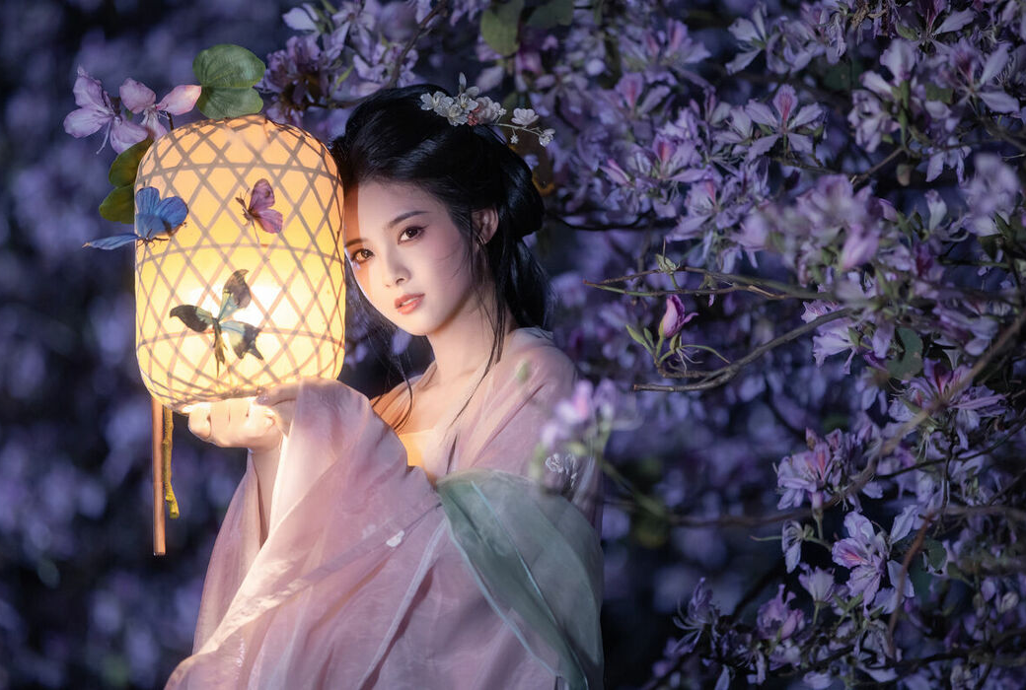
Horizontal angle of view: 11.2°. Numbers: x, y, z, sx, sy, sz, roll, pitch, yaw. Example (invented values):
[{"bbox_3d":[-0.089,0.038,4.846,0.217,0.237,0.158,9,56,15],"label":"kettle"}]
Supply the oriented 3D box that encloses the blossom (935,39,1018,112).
[{"bbox_3d":[0.493,-0.286,5.550,0.086,0.078,0.060,0,-2,6],"label":"blossom"}]

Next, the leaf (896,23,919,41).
[{"bbox_3d":[0.414,-0.329,5.500,0.018,0.029,0.015,-37,0,0],"label":"leaf"}]

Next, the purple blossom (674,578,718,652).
[{"bbox_3d":[0.195,0.290,5.600,0.039,0.080,0.050,0,0,30],"label":"purple blossom"}]

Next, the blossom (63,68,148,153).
[{"bbox_3d":[-0.422,-0.243,5.420,0.086,0.086,0.060,-1,-2,19],"label":"blossom"}]

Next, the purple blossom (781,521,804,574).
[{"bbox_3d":[0.289,0.209,5.420,0.026,0.053,0.038,0,0,-24],"label":"purple blossom"}]

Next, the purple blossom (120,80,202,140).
[{"bbox_3d":[-0.355,-0.237,5.260,0.083,0.060,0.050,0,0,0],"label":"purple blossom"}]

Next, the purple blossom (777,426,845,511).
[{"bbox_3d":[0.315,0.130,5.550,0.065,0.088,0.065,0,0,24],"label":"purple blossom"}]

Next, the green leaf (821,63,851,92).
[{"bbox_3d":[0.350,-0.289,5.650,0.037,0.032,0.020,0,0,0],"label":"green leaf"}]

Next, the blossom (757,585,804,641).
[{"bbox_3d":[0.284,0.284,5.550,0.049,0.059,0.050,0,-2,11],"label":"blossom"}]

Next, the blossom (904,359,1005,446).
[{"bbox_3d":[0.464,0.062,5.500,0.106,0.091,0.075,0,-2,0],"label":"blossom"}]

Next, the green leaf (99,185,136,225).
[{"bbox_3d":[-0.399,-0.142,5.300,0.043,0.039,0.025,0,0,11],"label":"green leaf"}]

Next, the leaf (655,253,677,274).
[{"bbox_3d":[0.159,-0.085,5.450,0.023,0.023,0.015,0,0,0],"label":"leaf"}]

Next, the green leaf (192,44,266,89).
[{"bbox_3d":[-0.292,-0.287,5.400,0.075,0.047,0.025,0,0,0],"label":"green leaf"}]

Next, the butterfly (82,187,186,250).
[{"bbox_3d":[-0.374,-0.126,5.200,0.104,0.065,0.065,0,0,-11],"label":"butterfly"}]

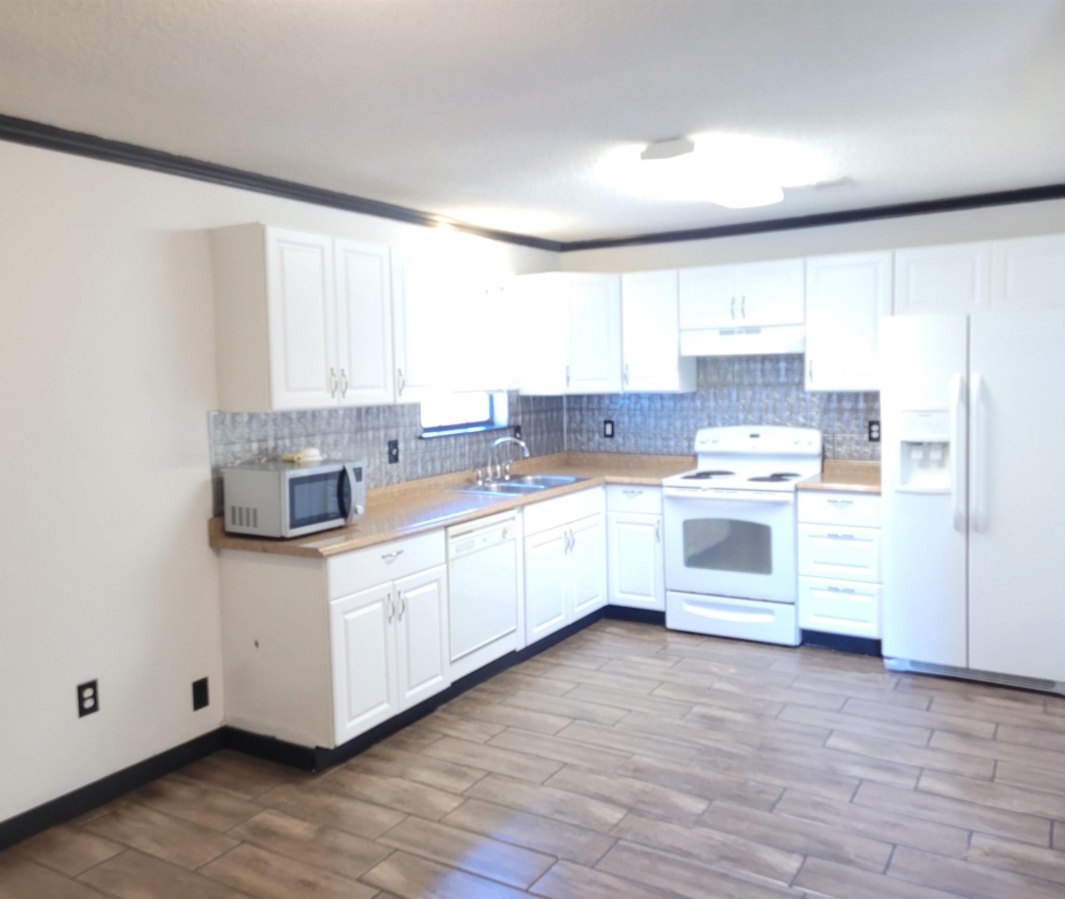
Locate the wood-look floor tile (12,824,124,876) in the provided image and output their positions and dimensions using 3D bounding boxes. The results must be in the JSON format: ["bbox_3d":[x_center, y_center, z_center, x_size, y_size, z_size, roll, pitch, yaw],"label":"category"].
[{"bbox_3d":[-1.546,1.333,3.004,0.380,0.010,0.200,1,6,31],"label":"wood-look floor tile"}]

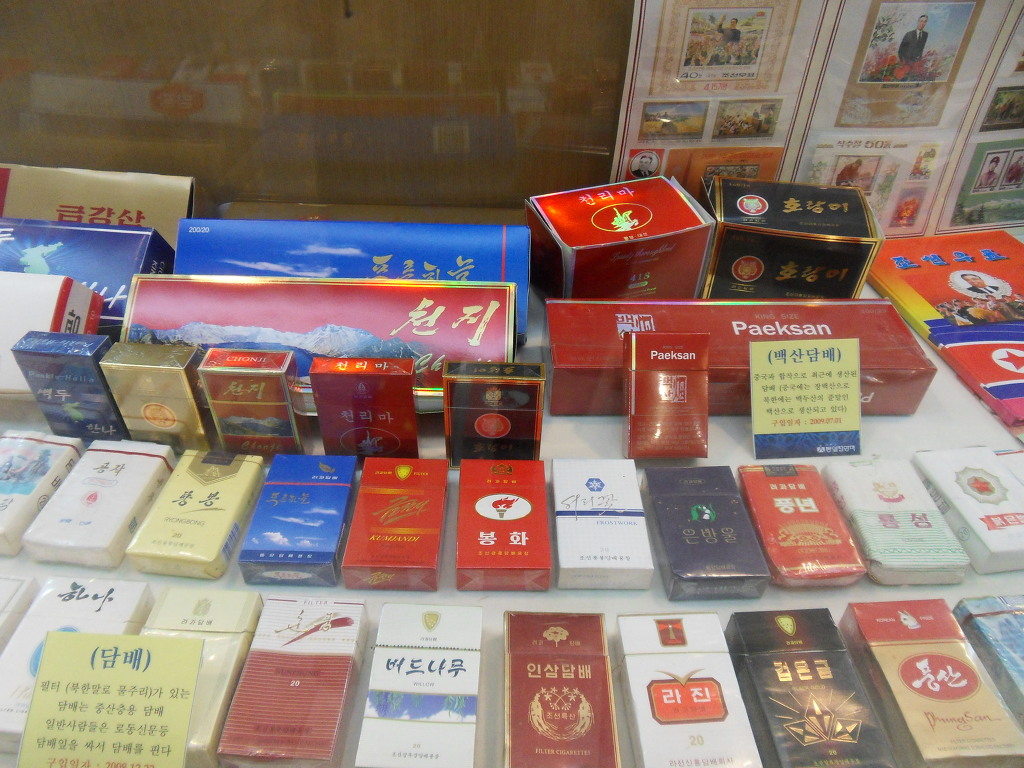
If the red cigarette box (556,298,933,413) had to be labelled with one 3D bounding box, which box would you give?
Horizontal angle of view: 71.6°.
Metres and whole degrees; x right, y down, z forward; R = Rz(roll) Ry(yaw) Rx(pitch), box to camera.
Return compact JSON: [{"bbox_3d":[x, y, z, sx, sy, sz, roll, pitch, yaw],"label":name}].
[{"bbox_3d":[0.172,-0.022,0.569,0.285,0.048,0.087,0,41,-2],"label":"red cigarette box"}]

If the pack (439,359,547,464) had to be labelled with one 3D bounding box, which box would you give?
[{"bbox_3d":[-0.012,0.024,0.478,0.064,0.085,0.016,2,41,0],"label":"pack"}]

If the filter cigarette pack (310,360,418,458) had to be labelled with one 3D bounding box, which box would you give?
[{"bbox_3d":[-0.095,0.022,0.476,0.063,0.086,0.016,1,39,-1],"label":"filter cigarette pack"}]

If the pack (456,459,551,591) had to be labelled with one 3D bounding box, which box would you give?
[{"bbox_3d":[-0.005,0.089,0.457,0.056,0.023,0.086,0,41,-1],"label":"pack"}]

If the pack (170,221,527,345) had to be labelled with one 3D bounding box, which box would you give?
[{"bbox_3d":[-0.129,-0.083,0.591,0.281,0.045,0.089,1,84,-1],"label":"pack"}]

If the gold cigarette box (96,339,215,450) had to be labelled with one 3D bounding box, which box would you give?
[{"bbox_3d":[-0.232,0.015,0.479,0.054,0.085,0.021,4,39,2],"label":"gold cigarette box"}]

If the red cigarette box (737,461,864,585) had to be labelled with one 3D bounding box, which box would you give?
[{"bbox_3d":[0.182,0.090,0.459,0.056,0.019,0.083,1,41,-1],"label":"red cigarette box"}]

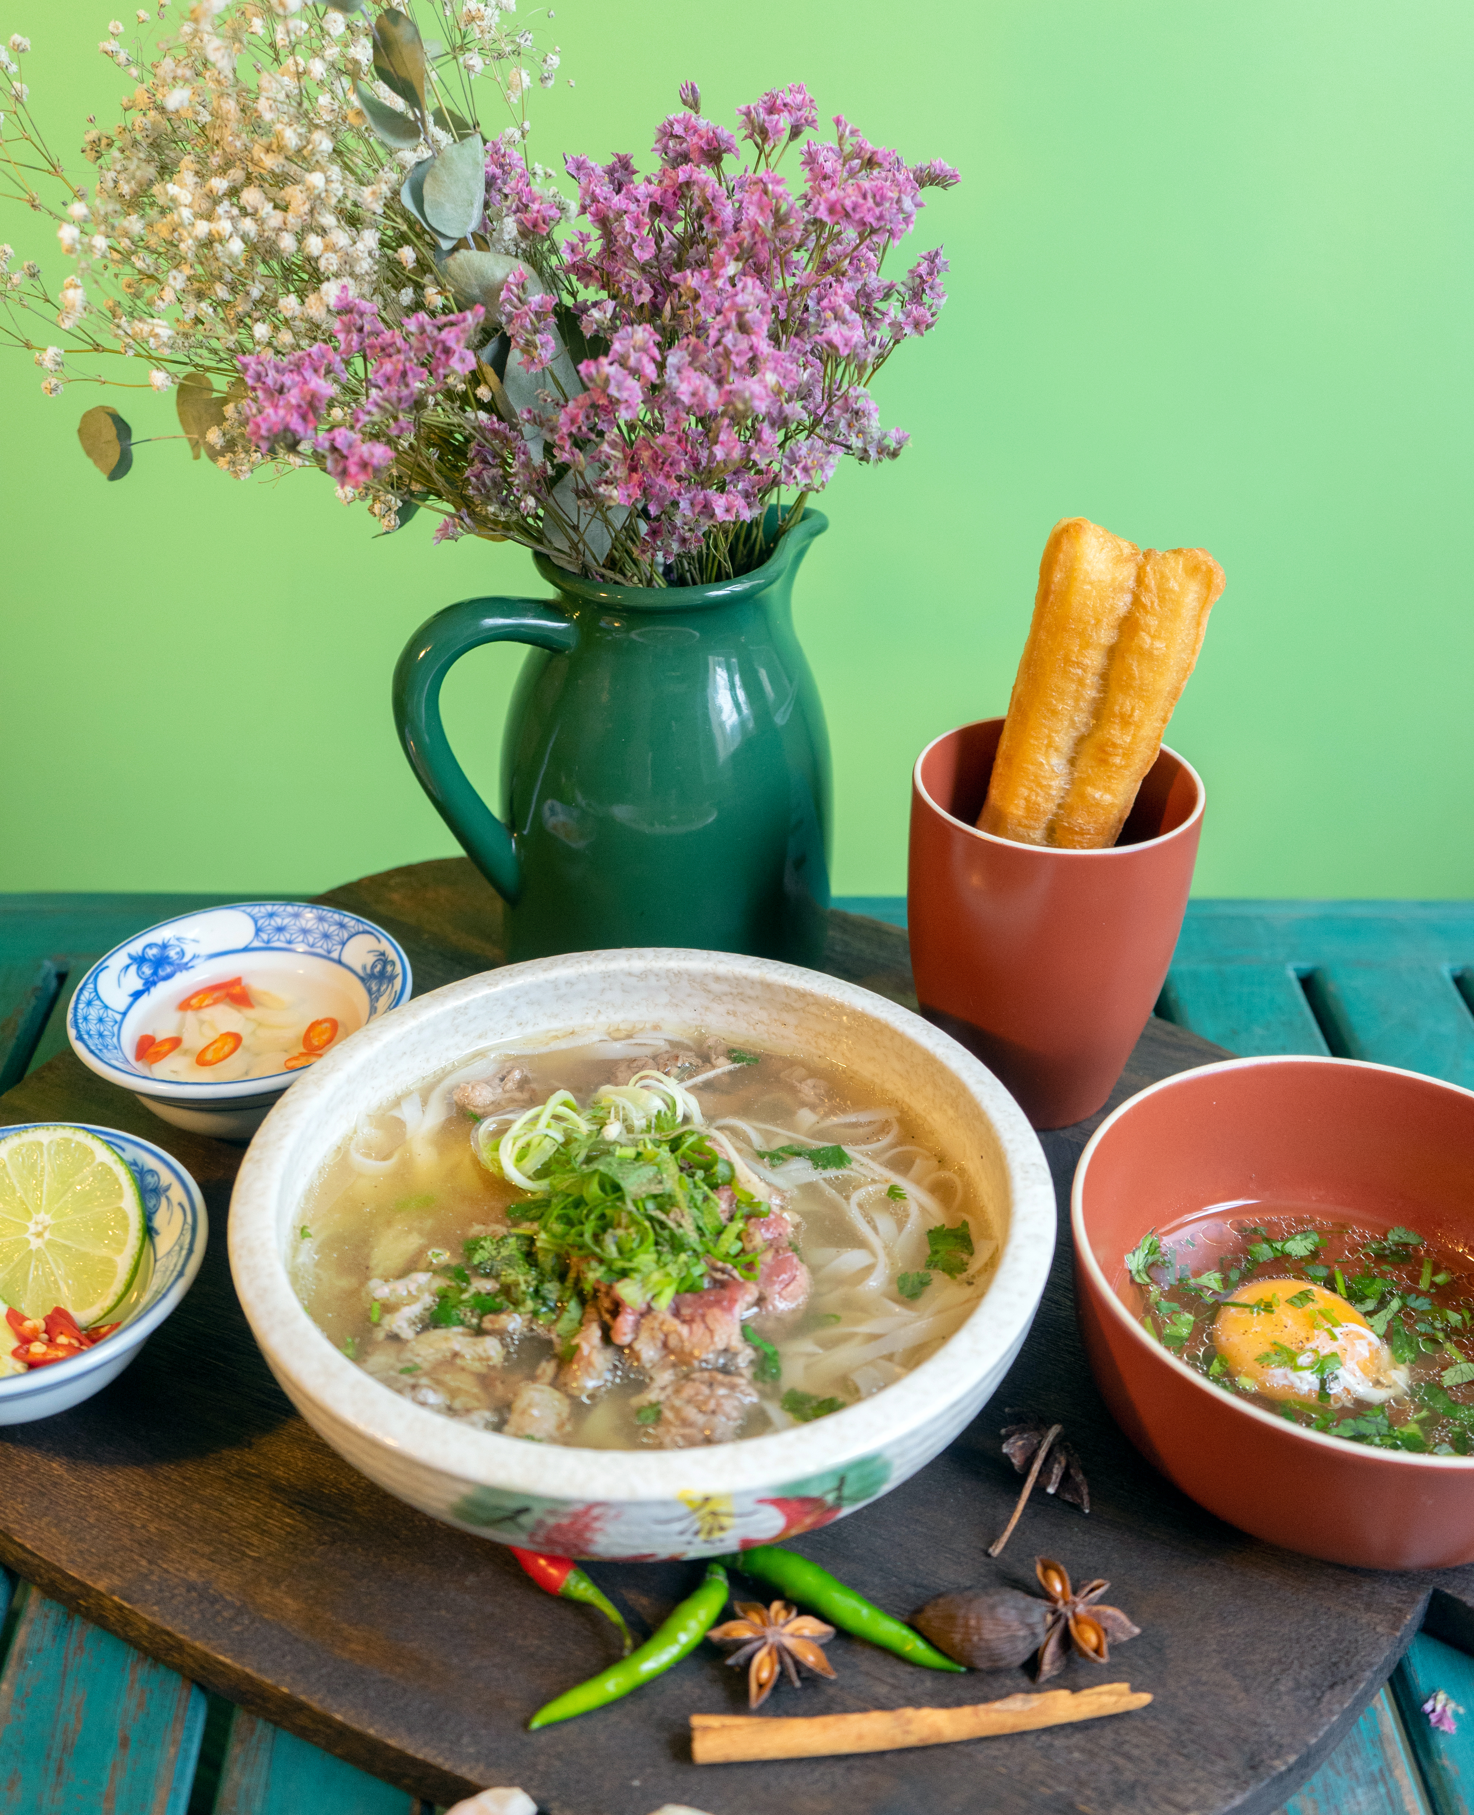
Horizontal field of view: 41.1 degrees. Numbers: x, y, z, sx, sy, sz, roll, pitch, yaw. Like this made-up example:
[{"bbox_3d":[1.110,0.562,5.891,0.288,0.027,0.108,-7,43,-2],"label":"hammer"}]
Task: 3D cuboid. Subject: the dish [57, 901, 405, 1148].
[{"bbox_3d":[-0.149,0.040,0.600,0.101,0.034,0.101,1,32,-1],"label":"dish"}]

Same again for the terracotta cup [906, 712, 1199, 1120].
[{"bbox_3d":[0.091,0.009,0.589,0.082,0.107,0.082,7,33,9],"label":"terracotta cup"}]

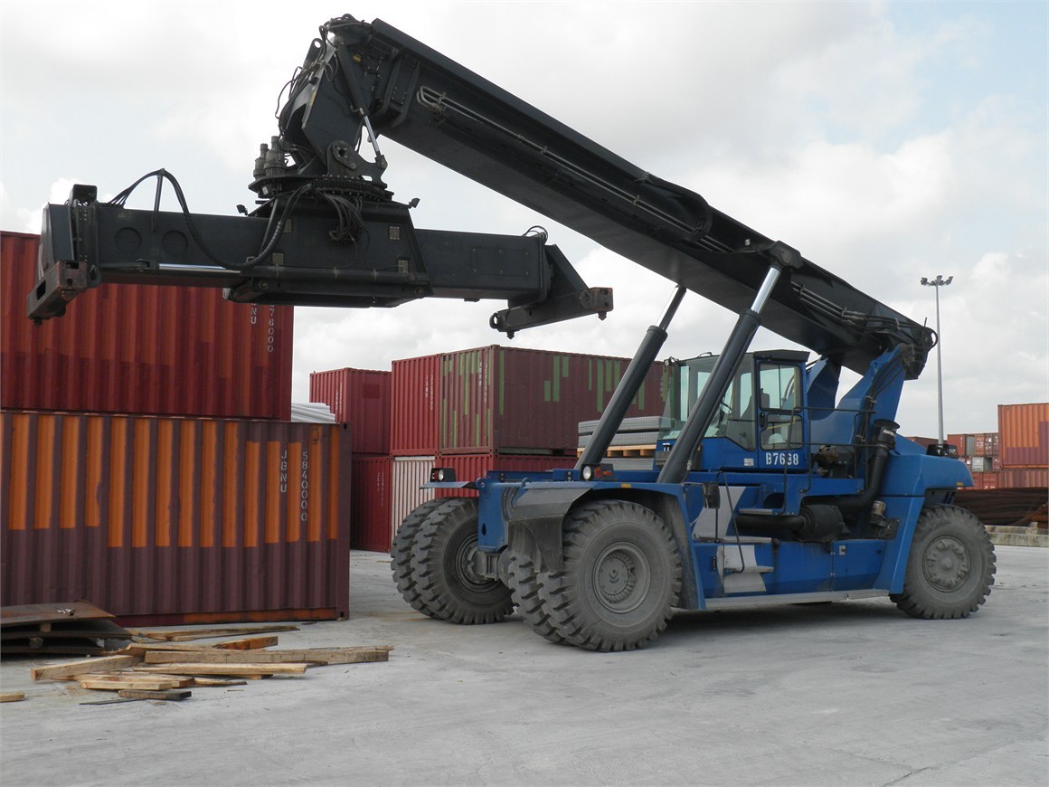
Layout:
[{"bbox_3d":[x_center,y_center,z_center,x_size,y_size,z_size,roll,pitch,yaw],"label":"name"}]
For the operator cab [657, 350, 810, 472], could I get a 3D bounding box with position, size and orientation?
[{"bbox_3d":[2.734,0.276,16.965,1.580,1.630,1.640,3,-5,-31],"label":"operator cab"}]

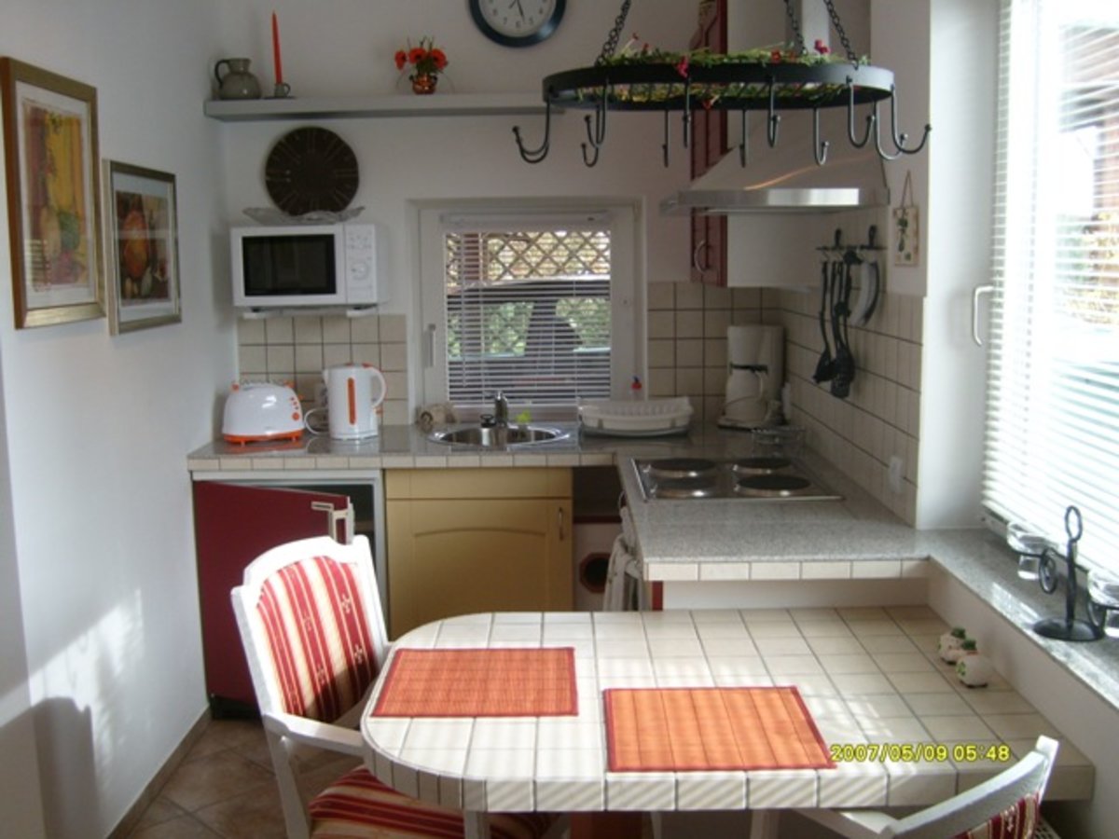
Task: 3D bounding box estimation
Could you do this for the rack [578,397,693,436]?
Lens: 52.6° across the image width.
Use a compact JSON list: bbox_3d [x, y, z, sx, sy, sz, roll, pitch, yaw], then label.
[{"bbox_3d":[0.262,-0.016,3.980,0.395,0.108,0.290,-1,8,0],"label":"rack"}]

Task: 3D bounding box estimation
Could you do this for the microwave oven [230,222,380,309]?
[{"bbox_3d":[-0.839,-0.526,3.886,0.472,0.265,0.310,-1,8,0],"label":"microwave oven"}]

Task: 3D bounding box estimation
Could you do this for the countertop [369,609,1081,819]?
[{"bbox_3d":[0.229,0.483,2.011,1.090,0.054,0.755,-1,8,0],"label":"countertop"}]

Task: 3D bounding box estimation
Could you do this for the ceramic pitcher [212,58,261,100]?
[{"bbox_3d":[-1.111,-1.172,3.918,0.169,0.152,0.142,0,8,6],"label":"ceramic pitcher"}]

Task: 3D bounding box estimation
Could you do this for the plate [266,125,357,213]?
[{"bbox_3d":[-0.880,-0.871,4.017,0.336,0.327,0.030,-1,8,0],"label":"plate"}]

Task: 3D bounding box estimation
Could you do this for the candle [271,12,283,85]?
[{"bbox_3d":[-0.972,-1.280,3.897,0.023,0.241,0.023,-1,8,0],"label":"candle"}]

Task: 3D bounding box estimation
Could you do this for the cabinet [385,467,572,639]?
[{"bbox_3d":[-0.256,0.509,3.946,0.598,0.800,0.560,-1,8,0],"label":"cabinet"}]

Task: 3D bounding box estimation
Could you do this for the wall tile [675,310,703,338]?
[{"bbox_3d":[0.474,-0.346,4.119,0.102,0.102,0.012,-1,8,0],"label":"wall tile"}]

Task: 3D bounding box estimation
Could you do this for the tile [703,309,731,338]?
[{"bbox_3d":[0.579,-0.347,4.118,0.102,0.102,0.012,-1,8,0],"label":"tile"}]

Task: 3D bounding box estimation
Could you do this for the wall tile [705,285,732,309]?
[{"bbox_3d":[0.577,-0.450,4.103,0.102,0.102,0.012,-1,8,0],"label":"wall tile"}]

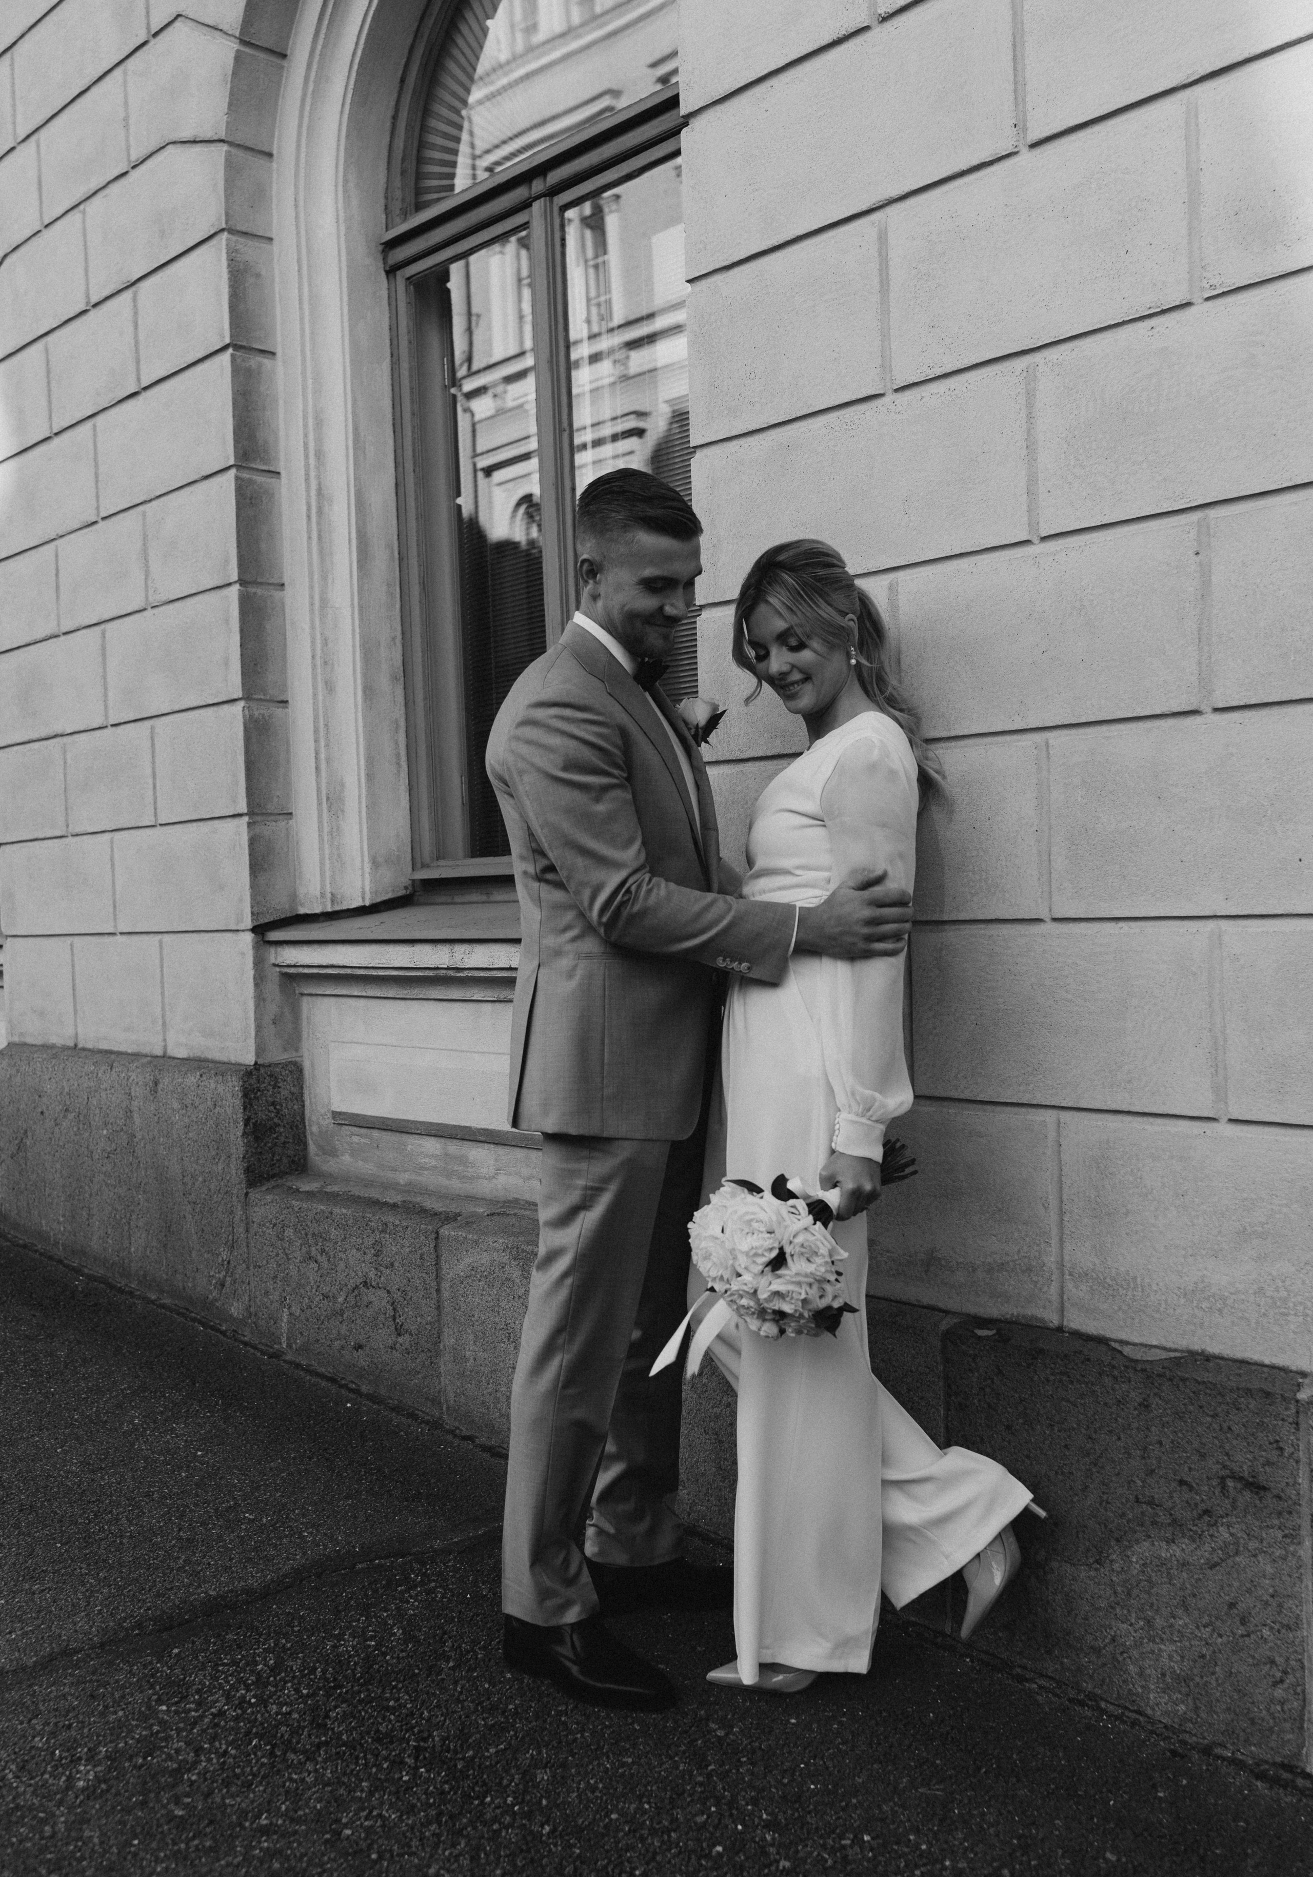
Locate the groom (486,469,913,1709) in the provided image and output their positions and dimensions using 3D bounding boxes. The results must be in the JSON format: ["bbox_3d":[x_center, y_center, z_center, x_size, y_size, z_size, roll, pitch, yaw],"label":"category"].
[{"bbox_3d":[0.082,0.190,2.900,0.640,1.820,0.530,-2,1,17],"label":"groom"}]

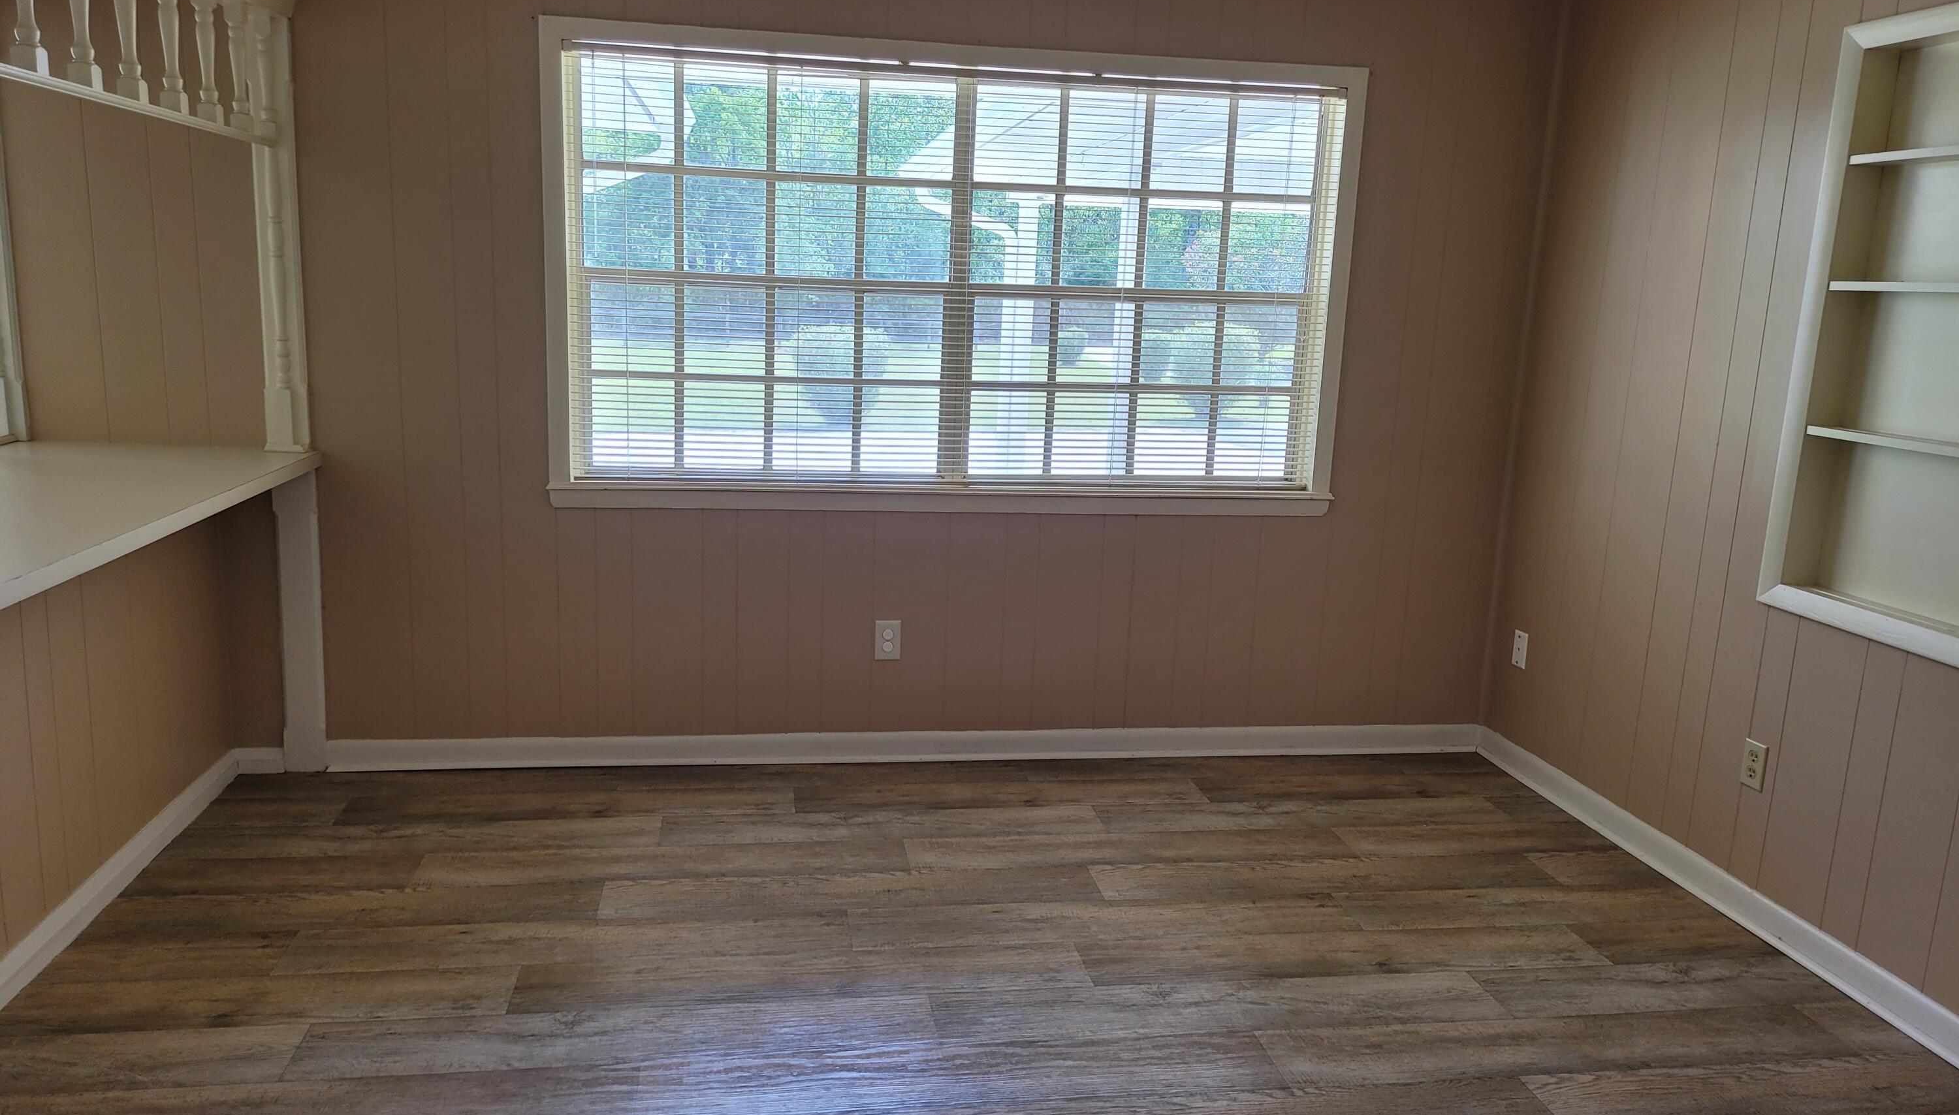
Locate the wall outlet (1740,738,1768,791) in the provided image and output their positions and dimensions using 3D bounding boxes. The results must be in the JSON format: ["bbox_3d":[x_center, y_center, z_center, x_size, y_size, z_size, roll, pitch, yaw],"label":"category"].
[{"bbox_3d":[1.847,0.497,3.504,0.008,0.113,0.071,0,11,-9],"label":"wall outlet"}]

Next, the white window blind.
[{"bbox_3d":[-0.050,-0.801,4.275,2.225,1.204,0.035,0,11,-9],"label":"white window blind"}]

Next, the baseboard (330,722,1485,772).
[{"bbox_3d":[-0.120,0.581,4.503,3.552,0.087,0.020,0,11,-9],"label":"baseboard"}]

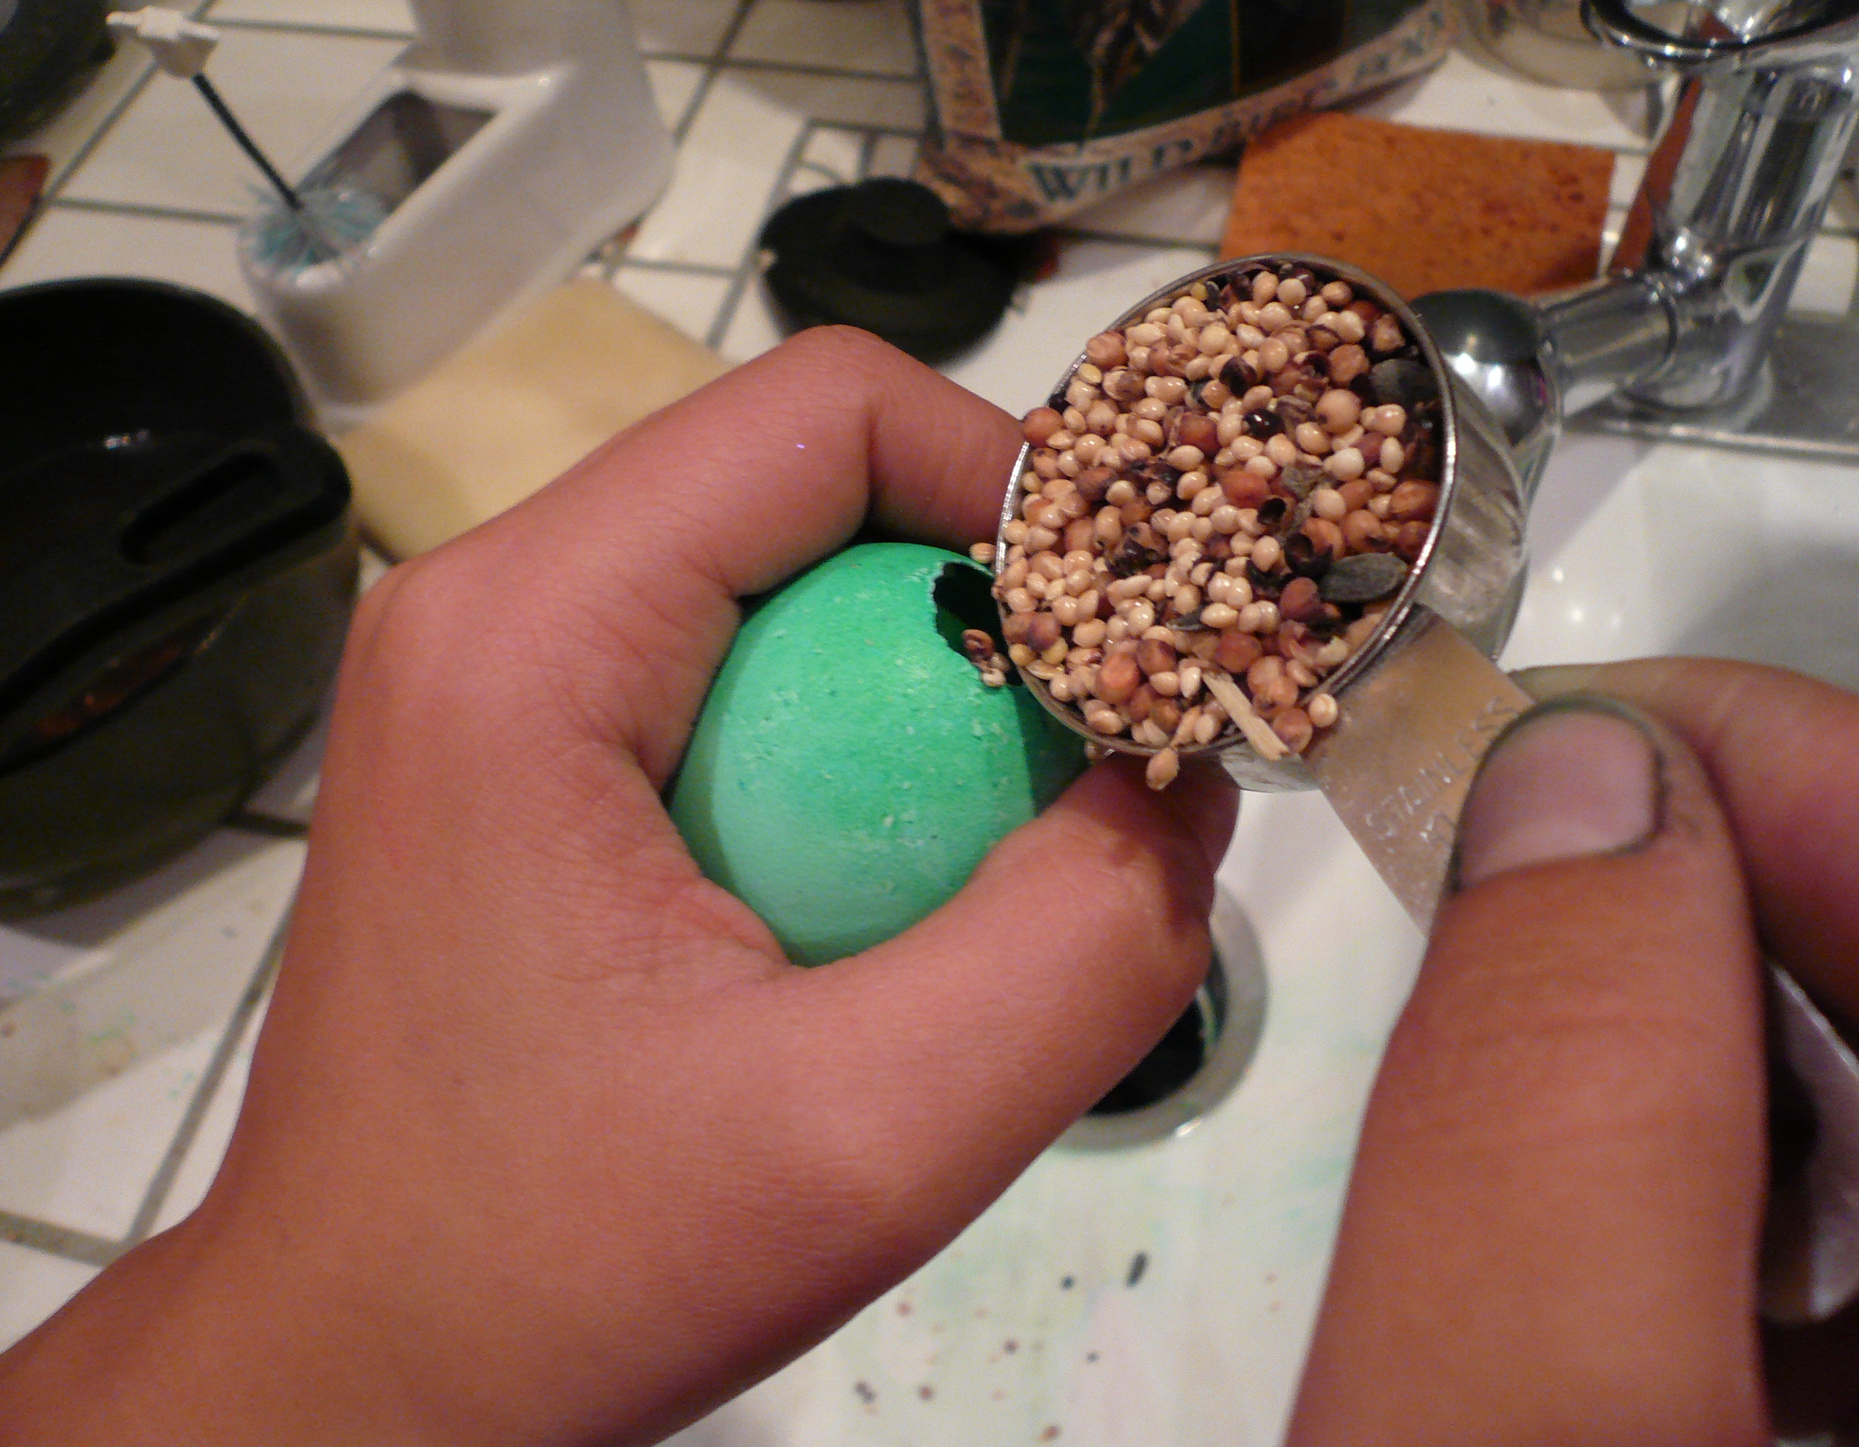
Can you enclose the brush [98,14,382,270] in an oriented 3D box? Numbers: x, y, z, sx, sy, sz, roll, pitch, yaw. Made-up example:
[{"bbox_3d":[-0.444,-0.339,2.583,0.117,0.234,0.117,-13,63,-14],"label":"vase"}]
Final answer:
[{"bbox_3d":[-0.189,-0.159,0.445,0.035,0.100,0.034,-6,62,12],"label":"brush"}]

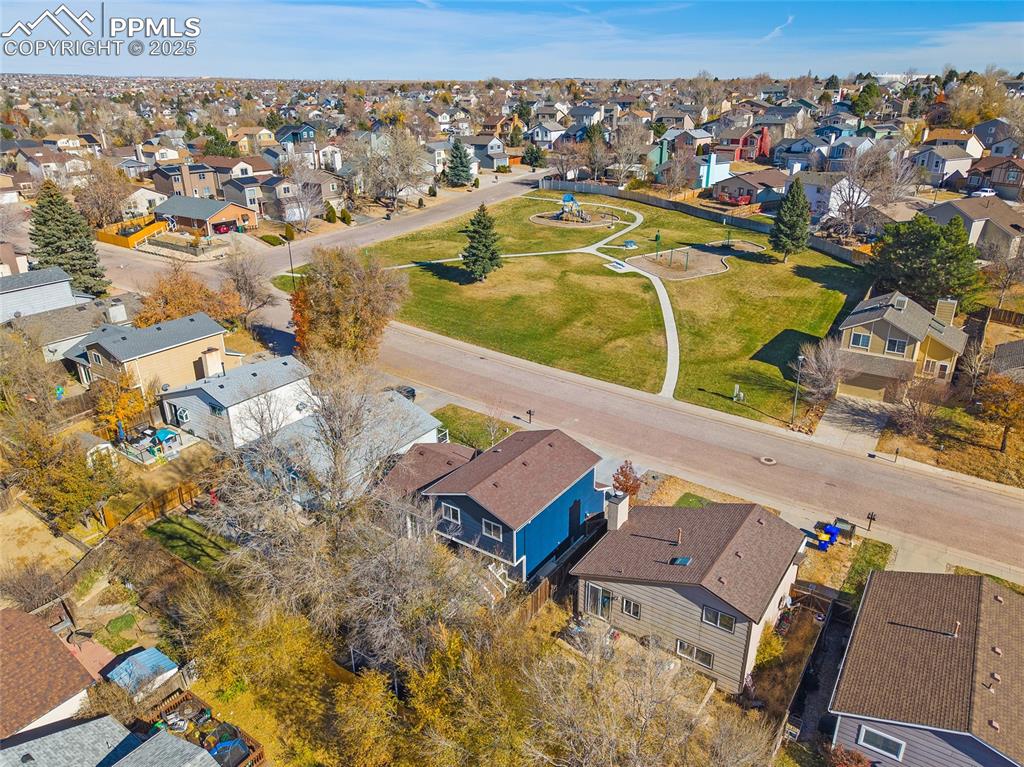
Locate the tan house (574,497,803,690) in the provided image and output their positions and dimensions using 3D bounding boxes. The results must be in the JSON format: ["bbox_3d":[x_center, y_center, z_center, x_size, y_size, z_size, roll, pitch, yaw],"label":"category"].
[{"bbox_3d":[10.068,10.885,41.399,10.947,6.230,8.722,15,28,32],"label":"tan house"}]

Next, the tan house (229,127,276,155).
[{"bbox_3d":[-79.415,-74.346,218.000,10.500,7.800,10.000,15,28,32],"label":"tan house"}]

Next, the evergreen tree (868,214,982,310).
[{"bbox_3d":[52.318,-15.727,90.000,13.000,11.200,11.000,12,27,28],"label":"evergreen tree"}]

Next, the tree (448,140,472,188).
[{"bbox_3d":[-12.740,-52.850,169.550,6.210,10.780,6.210,0,23,0],"label":"tree"}]

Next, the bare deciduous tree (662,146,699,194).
[{"bbox_3d":[36.900,-47.480,158.380,7.810,9.900,7.810,0,23,0],"label":"bare deciduous tree"}]

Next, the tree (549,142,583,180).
[{"bbox_3d":[10.899,-44.034,141.905,6.122,7.439,6.122,0,23,4],"label":"tree"}]

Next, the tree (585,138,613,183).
[{"bbox_3d":[20.479,-52.678,168.000,6.500,10.200,6.300,2,23,6],"label":"tree"}]

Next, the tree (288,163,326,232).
[{"bbox_3d":[-38.100,-33.910,128.950,6.720,12.340,6.720,0,23,0],"label":"tree"}]

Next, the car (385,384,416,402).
[{"bbox_3d":[-10.820,1.310,65.000,1.850,1.550,4.600,16,28,33],"label":"car"}]

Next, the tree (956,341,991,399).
[{"bbox_3d":[46.222,-1.225,71.071,2.756,6.180,2.756,14,27,32],"label":"tree"}]

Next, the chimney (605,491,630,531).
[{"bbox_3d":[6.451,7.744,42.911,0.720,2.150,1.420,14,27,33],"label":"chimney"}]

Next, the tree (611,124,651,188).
[{"bbox_3d":[27.450,-52.258,163.000,8.600,14.500,8.400,3,24,9],"label":"tree"}]

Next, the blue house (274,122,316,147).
[{"bbox_3d":[-67.580,-77.270,222.000,11.000,7.600,10.500,-9,25,-20],"label":"blue house"}]

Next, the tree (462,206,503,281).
[{"bbox_3d":[-4.360,-19.860,99.970,5.780,10.800,5.780,0,23,0],"label":"tree"}]

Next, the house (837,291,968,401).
[{"bbox_3d":[38.770,-3.010,69.960,10.200,7.800,12.000,14,27,31],"label":"house"}]

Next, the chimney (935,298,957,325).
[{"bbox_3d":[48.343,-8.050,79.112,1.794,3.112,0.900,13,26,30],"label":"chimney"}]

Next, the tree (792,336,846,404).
[{"bbox_3d":[30.533,-1.059,70.460,4.751,6.450,4.751,9,25,23],"label":"tree"}]

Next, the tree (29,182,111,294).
[{"bbox_3d":[-61.920,-20.320,98.040,10.640,15.100,10.640,0,23,0],"label":"tree"}]

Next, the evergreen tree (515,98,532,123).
[{"bbox_3d":[4.295,-101.392,265.000,6.300,9.800,6.300,0,23,1],"label":"evergreen tree"}]

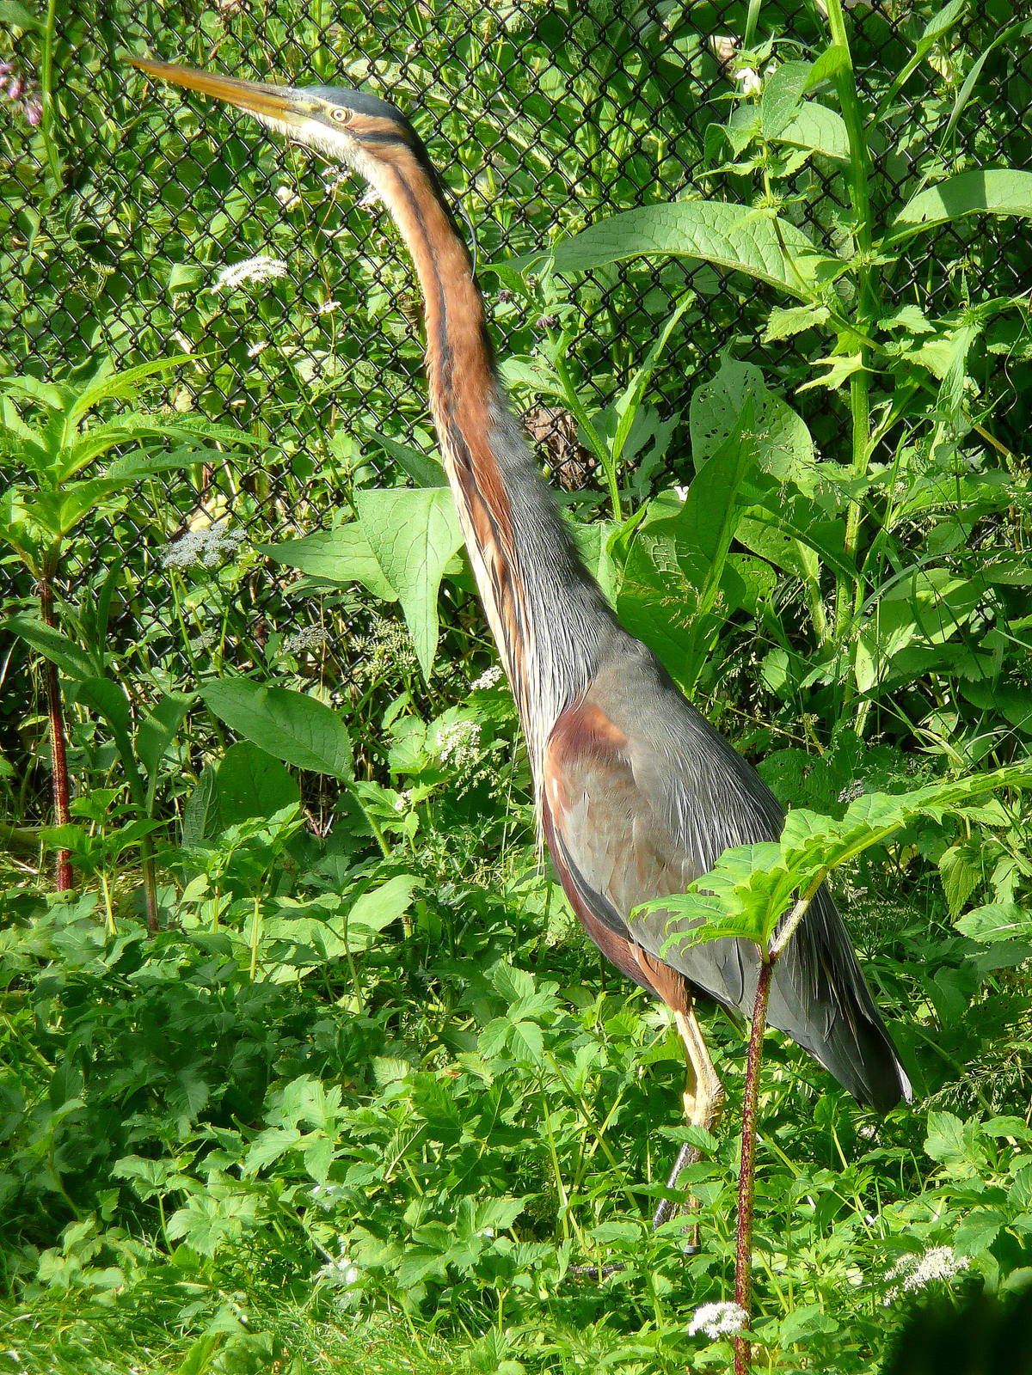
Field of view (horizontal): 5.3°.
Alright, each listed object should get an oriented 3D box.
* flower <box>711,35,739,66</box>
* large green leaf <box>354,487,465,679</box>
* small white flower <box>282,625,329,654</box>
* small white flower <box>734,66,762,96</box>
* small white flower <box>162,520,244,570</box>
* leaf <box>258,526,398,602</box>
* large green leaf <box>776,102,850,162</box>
[{"bbox_3d":[0.178,-0.545,9.500,0.025,0.026,0.024,-1,8,0],"label":"flower"},{"bbox_3d":[-0.082,-0.080,8.600,0.088,0.150,0.050,-1,8,0],"label":"large green leaf"},{"bbox_3d":[-0.172,-0.040,9.100,0.038,0.023,0.036,-1,8,0],"label":"small white flower"},{"bbox_3d":[0.195,-0.510,9.350,0.022,0.025,0.021,-8,10,-36],"label":"small white flower"},{"bbox_3d":[-0.280,-0.127,9.950,0.075,0.022,0.066,-8,24,0],"label":"small white flower"},{"bbox_3d":[-0.144,-0.097,8.650,0.112,0.060,0.050,-1,8,0],"label":"leaf"},{"bbox_3d":[0.235,-0.442,8.850,0.060,0.047,0.035,-1,8,0],"label":"large green leaf"}]

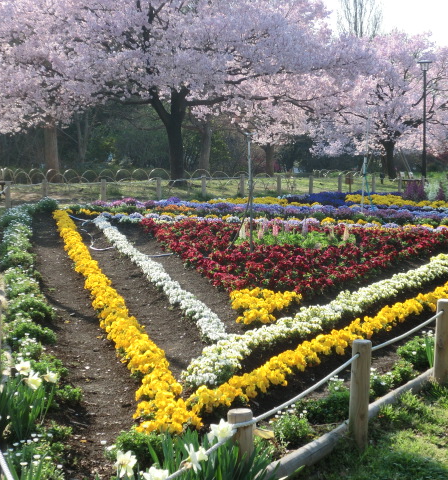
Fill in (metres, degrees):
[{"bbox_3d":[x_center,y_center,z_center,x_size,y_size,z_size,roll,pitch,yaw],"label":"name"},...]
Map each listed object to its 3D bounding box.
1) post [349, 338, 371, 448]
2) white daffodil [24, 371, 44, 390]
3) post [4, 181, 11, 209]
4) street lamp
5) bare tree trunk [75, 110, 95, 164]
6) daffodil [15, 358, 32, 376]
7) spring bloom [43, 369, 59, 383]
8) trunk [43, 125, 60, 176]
[{"bbox_3d":[0.727,0.825,5.798,0.102,0.581,0.102,0,6,0],"label":"post"},{"bbox_3d":[-0.926,0.688,5.300,0.075,0.088,0.088,6,8,45],"label":"white daffodil"},{"bbox_3d":[-4.586,-0.957,23.137,0.102,0.568,0.102,0,6,0],"label":"post"},{"bbox_3d":[7.481,-4.400,40.500,0.530,4.600,0.530,0,5,0],"label":"street lamp"},{"bbox_3d":[-6.139,-4.511,48.000,0.800,2.400,0.600,0,5,0],"label":"bare tree trunk"},{"bbox_3d":[-1.011,0.645,5.500,0.085,0.085,0.065,-1,5,-14],"label":"daffodil"},{"bbox_3d":[-0.864,0.677,5.450,0.075,0.072,0.078,2,6,20],"label":"spring bloom"},{"bbox_3d":[-6.642,-3.408,42.000,0.550,2.100,0.550,0,5,0],"label":"trunk"}]

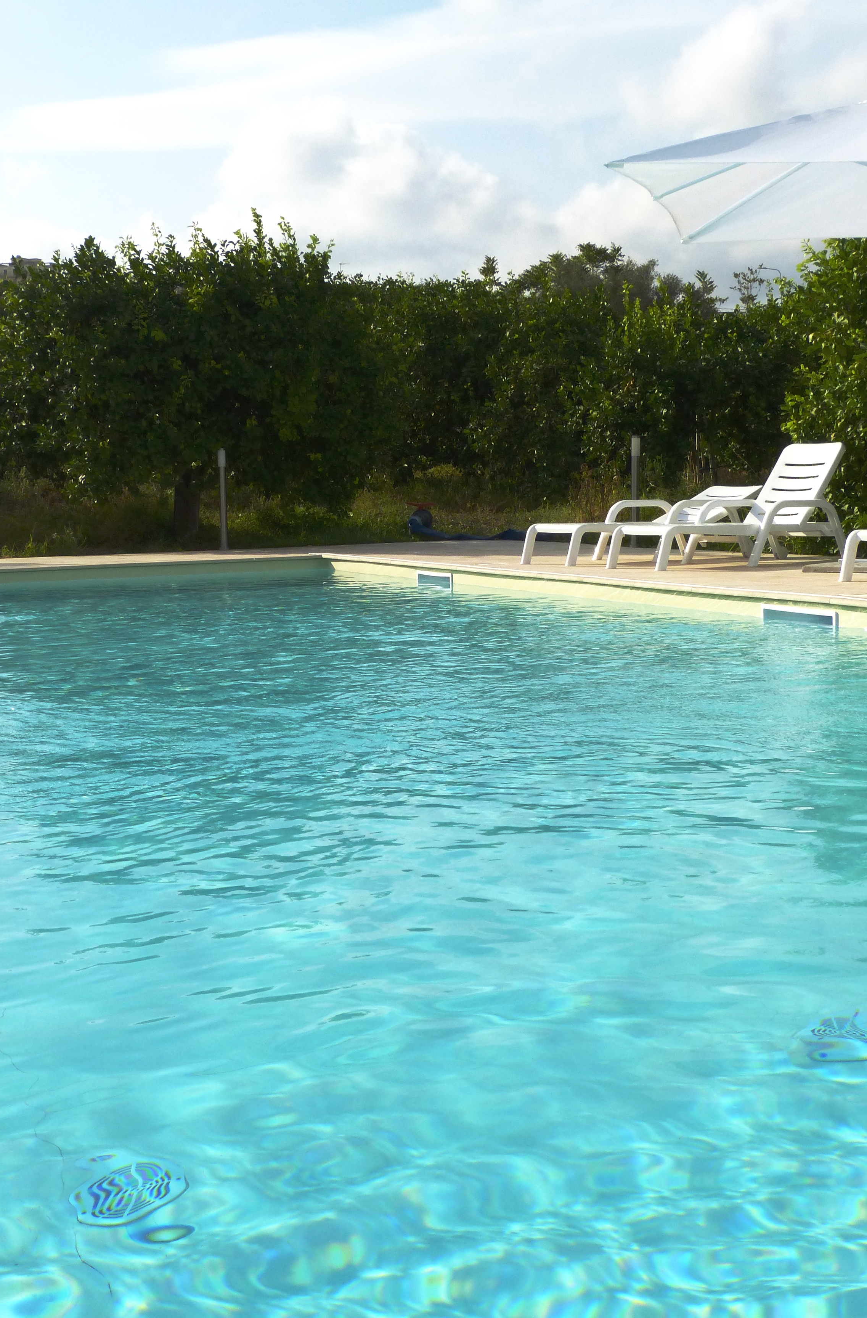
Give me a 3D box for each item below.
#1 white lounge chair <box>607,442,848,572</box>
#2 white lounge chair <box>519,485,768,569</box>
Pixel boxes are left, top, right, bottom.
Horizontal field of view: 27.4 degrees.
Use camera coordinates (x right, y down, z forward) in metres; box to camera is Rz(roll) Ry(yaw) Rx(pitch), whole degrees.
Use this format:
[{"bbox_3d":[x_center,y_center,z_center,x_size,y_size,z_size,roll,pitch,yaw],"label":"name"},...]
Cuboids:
[{"bbox_3d":[1.924,-1.000,11.515,1.685,0.782,0.673,-4,7,-34],"label":"white lounge chair"},{"bbox_3d":[1.489,-0.939,12.344,1.892,0.509,0.673,-5,7,-37],"label":"white lounge chair"}]

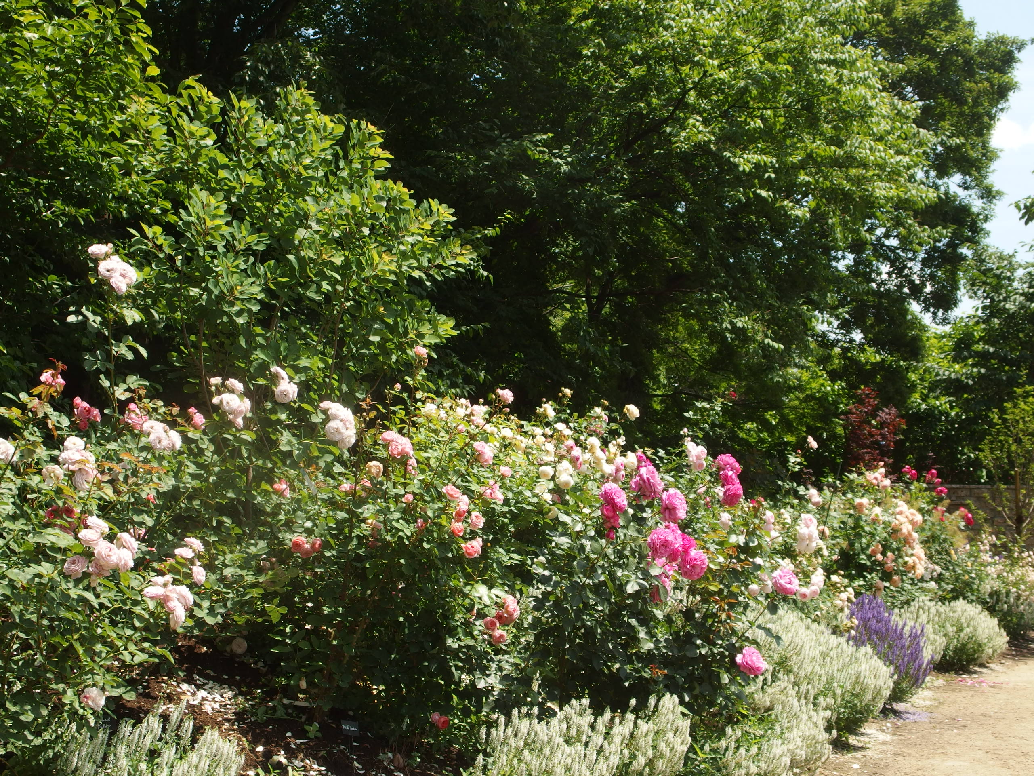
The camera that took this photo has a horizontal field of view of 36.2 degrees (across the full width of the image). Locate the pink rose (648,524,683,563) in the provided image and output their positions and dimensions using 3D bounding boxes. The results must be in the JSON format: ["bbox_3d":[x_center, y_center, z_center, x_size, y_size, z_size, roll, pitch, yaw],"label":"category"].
[{"bbox_3d":[0.534,0.560,5.700,0.122,0.140,0.111,0,-1,20],"label":"pink rose"}]

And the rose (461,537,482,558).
[{"bbox_3d":[-0.184,0.645,6.400,0.085,0.085,0.072,0,-1,13],"label":"rose"}]

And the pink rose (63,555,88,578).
[{"bbox_3d":[-1.548,0.626,5.550,0.085,0.082,0.071,0,-1,4],"label":"pink rose"}]

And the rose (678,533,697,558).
[{"bbox_3d":[0.662,0.610,6.150,0.094,0.094,0.080,0,-1,-14],"label":"rose"}]

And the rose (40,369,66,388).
[{"bbox_3d":[-1.788,-0.036,6.100,0.100,0.075,0.085,0,-1,-6],"label":"rose"}]

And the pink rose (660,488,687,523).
[{"bbox_3d":[0.568,0.427,5.750,0.100,0.123,0.095,0,-1,-9],"label":"pink rose"}]

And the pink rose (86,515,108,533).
[{"bbox_3d":[-1.565,0.510,5.900,0.087,0.066,0.074,0,-1,5],"label":"pink rose"}]

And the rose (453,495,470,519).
[{"bbox_3d":[-0.225,0.485,6.450,0.072,0.099,0.084,0,-1,-12],"label":"rose"}]

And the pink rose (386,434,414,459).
[{"bbox_3d":[-0.473,0.237,6.400,0.114,0.104,0.093,0,-1,-4],"label":"pink rose"}]

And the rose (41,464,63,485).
[{"bbox_3d":[-1.688,0.315,5.750,0.082,0.076,0.067,1,-1,-26],"label":"rose"}]

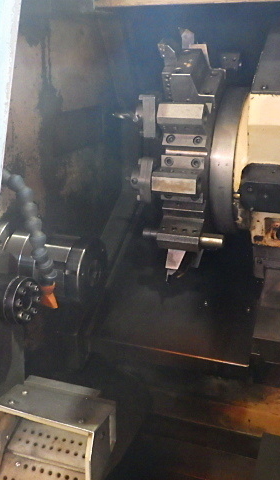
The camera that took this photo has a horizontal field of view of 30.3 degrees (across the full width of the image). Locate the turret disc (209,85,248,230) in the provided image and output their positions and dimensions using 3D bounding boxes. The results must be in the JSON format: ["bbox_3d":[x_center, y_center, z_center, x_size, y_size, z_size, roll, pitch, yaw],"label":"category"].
[{"bbox_3d":[0.195,-0.166,1.093,0.050,0.310,0.310,6,1,17],"label":"turret disc"}]

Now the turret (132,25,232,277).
[{"bbox_3d":[0.117,-0.163,1.016,0.167,0.470,0.380,6,2,17],"label":"turret"}]

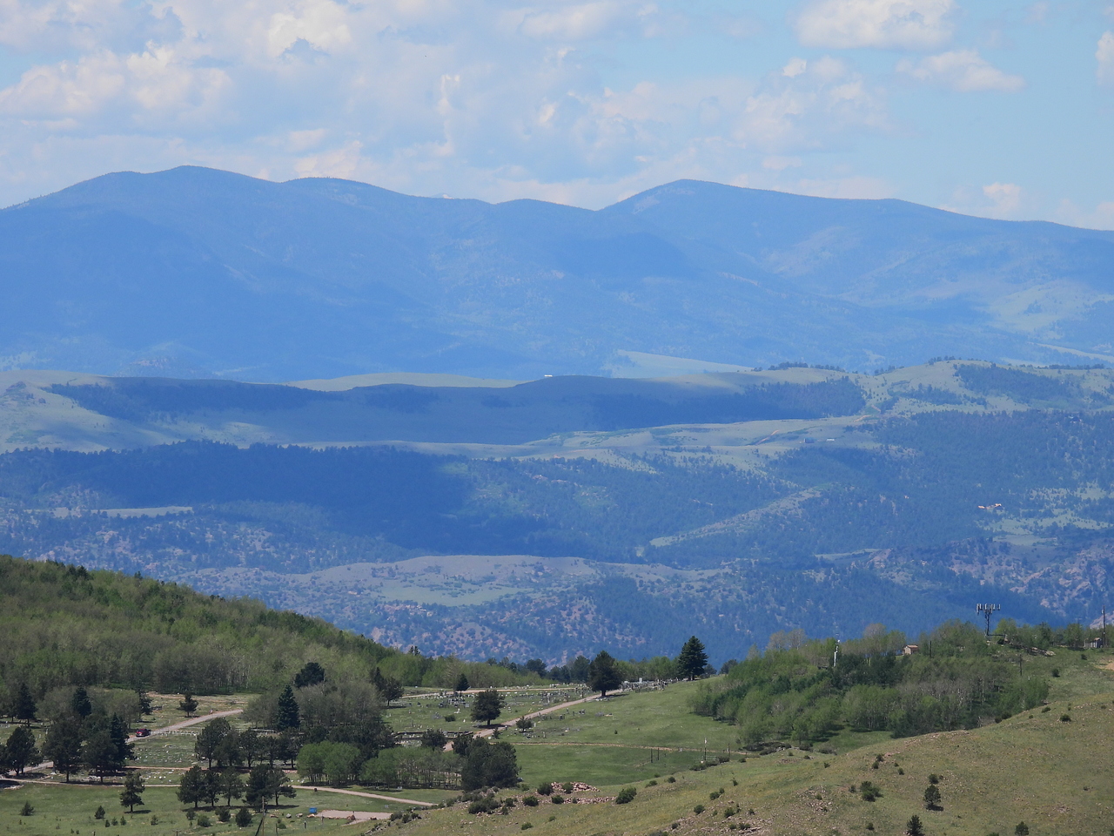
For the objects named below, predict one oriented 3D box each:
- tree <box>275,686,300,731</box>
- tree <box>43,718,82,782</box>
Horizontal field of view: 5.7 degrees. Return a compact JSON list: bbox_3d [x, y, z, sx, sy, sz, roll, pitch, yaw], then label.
[{"bbox_3d":[-69.590,74.930,2910.000,6.300,12.030,6.110,0,1,0],"label":"tree"},{"bbox_3d":[-122.990,82.540,2800.000,9.950,16.010,9.650,0,1,0],"label":"tree"}]

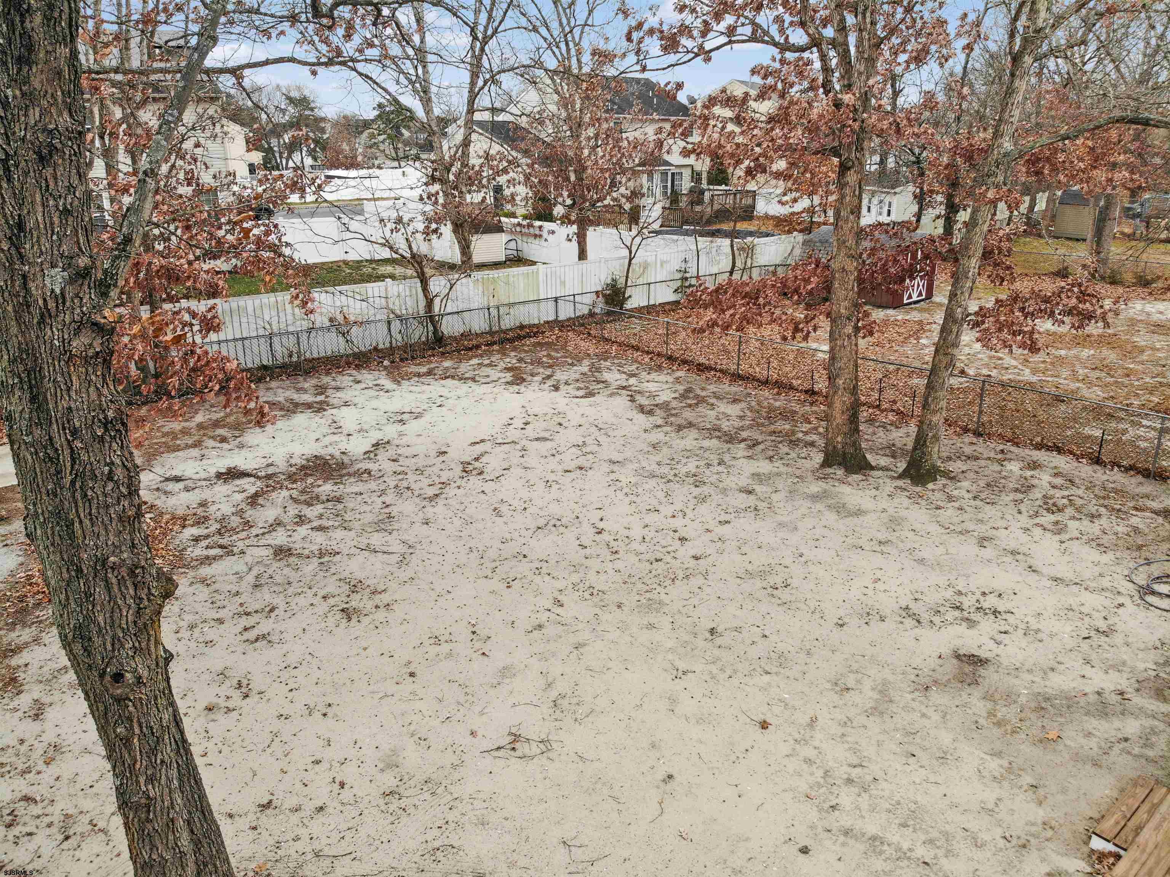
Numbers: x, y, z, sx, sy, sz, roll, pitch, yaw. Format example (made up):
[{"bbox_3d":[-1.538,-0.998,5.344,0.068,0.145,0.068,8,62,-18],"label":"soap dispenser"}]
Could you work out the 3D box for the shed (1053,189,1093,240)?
[{"bbox_3d":[29.565,-13.196,47.650,2.660,2.750,2.520,-14,23,-33],"label":"shed"}]

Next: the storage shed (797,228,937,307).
[{"bbox_3d":[11.167,-6.892,31.940,3.080,2.620,4.320,-16,25,-38],"label":"storage shed"}]

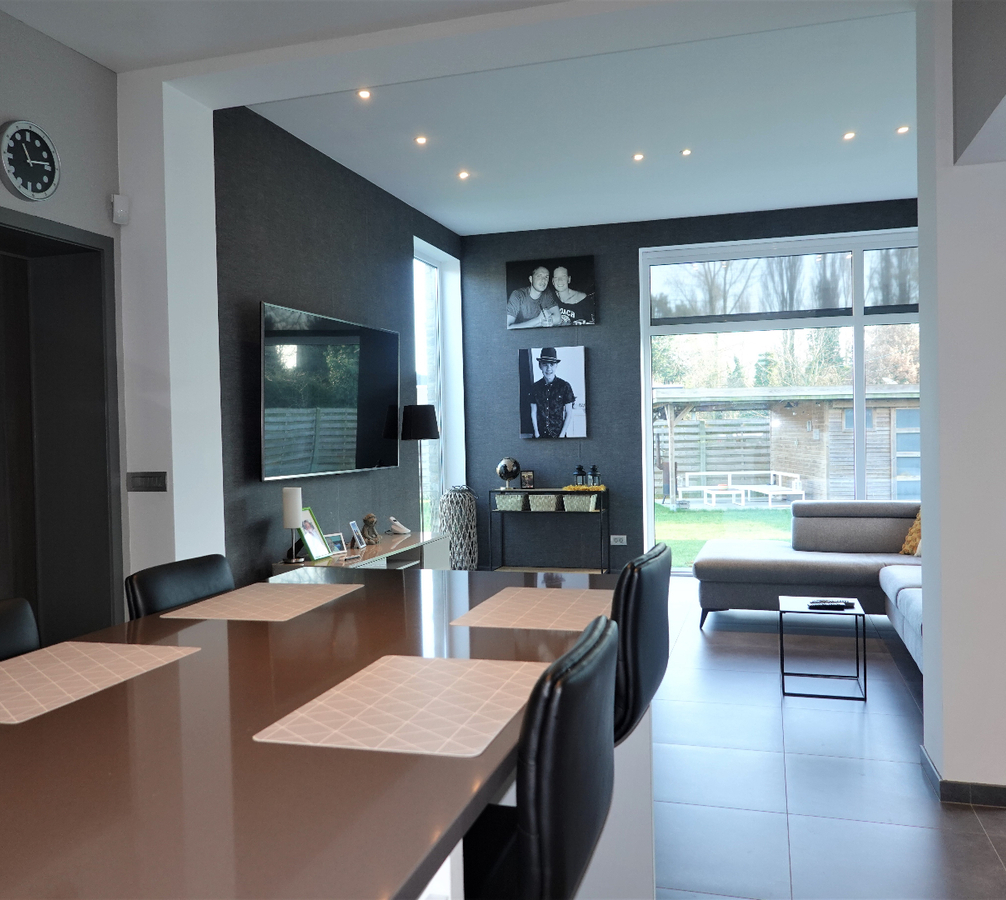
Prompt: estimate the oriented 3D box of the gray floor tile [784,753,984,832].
[{"bbox_3d":[1.348,1.236,3.274,0.600,0.010,0.600,-1,1,16],"label":"gray floor tile"}]

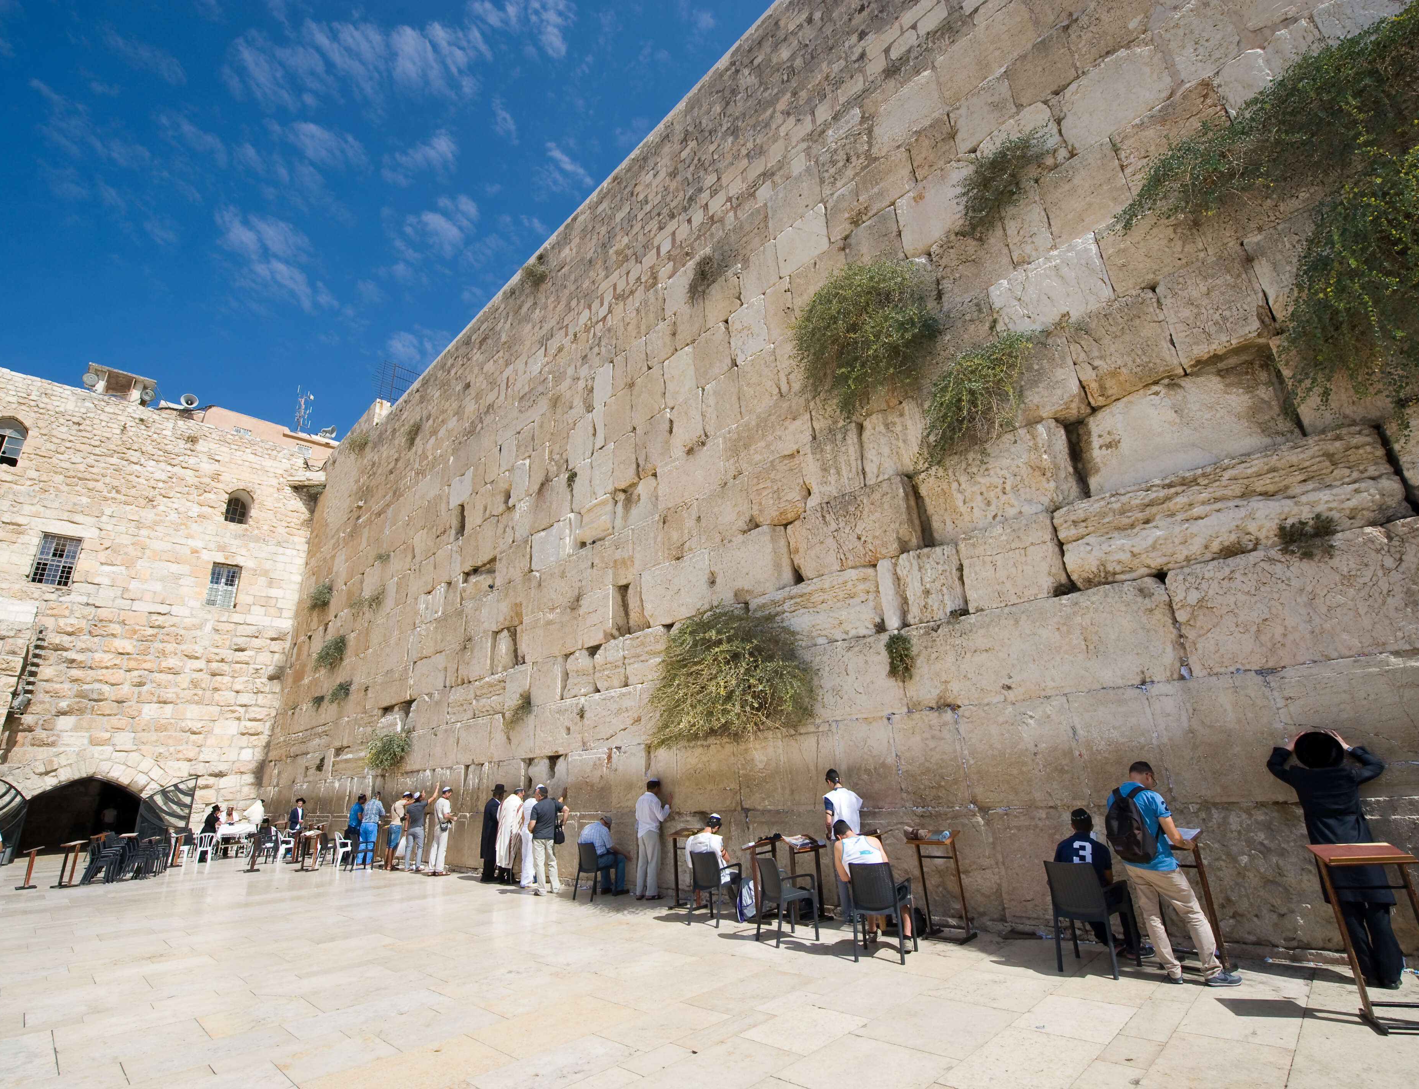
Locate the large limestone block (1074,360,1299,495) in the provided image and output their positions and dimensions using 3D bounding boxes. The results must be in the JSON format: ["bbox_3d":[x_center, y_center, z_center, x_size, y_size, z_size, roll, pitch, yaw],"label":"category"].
[{"bbox_3d":[5.342,-1.177,7.192,1.890,0.965,0.750,-21,-27,40],"label":"large limestone block"}]

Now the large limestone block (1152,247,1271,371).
[{"bbox_3d":[5.769,-2.558,7.250,0.800,1.179,0.700,-20,-26,38],"label":"large limestone block"}]

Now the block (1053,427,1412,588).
[{"bbox_3d":[5.309,-0.219,6.693,2.731,0.884,0.800,-21,-27,40],"label":"block"}]

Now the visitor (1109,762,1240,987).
[{"bbox_3d":[3.786,2.660,5.287,0.550,1.640,0.540,6,-22,-24],"label":"visitor"}]

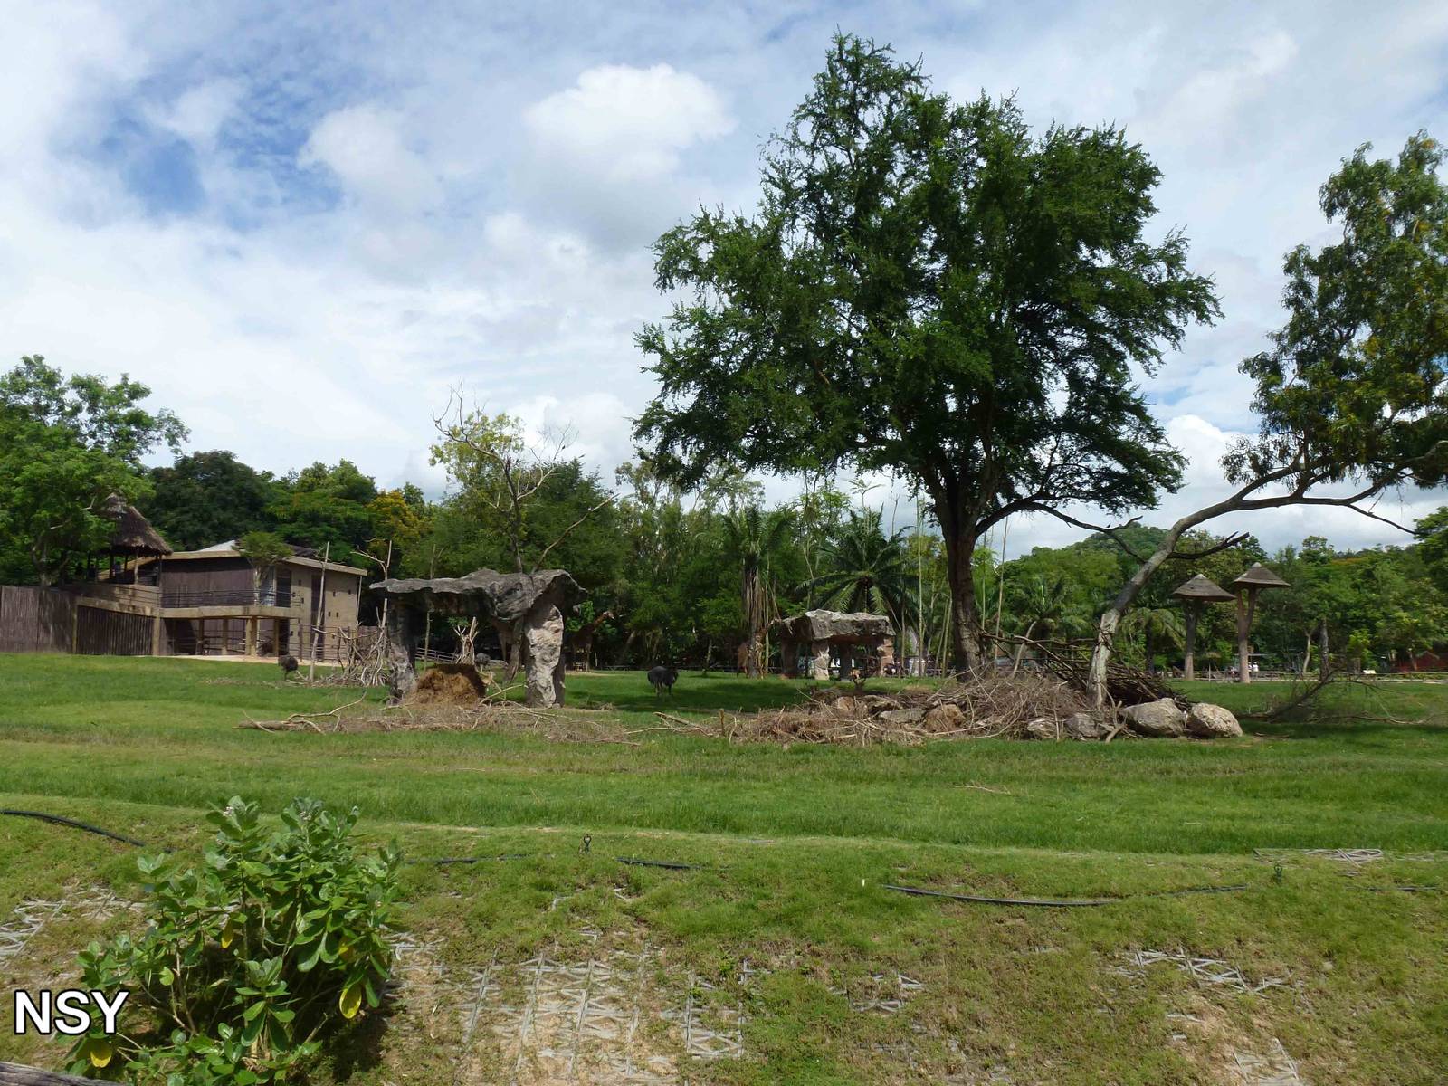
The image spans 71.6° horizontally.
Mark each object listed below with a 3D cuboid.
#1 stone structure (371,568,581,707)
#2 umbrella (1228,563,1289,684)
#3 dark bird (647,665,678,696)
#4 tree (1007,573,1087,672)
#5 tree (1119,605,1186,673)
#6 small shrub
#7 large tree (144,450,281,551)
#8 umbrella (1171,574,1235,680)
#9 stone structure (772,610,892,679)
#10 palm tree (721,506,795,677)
[{"bbox_3d":[-9.007,3.378,36.501,7.300,4.914,4.500,0,-5,0],"label":"stone structure"},{"bbox_3d":[27.685,4.143,52.002,3.100,6.250,3.100,0,-5,0],"label":"umbrella"},{"bbox_3d":[-2.525,5.704,41.500,1.250,1.252,0.800,-3,-6,30],"label":"dark bird"},{"bbox_3d":[22.597,5.662,70.002,5.679,7.155,5.400,0,-5,0],"label":"tree"},{"bbox_3d":[29.893,6.775,70.001,4.654,4.946,4.600,0,-5,0],"label":"tree"},{"bbox_3d":[-2.144,1.724,4.401,1.420,1.120,1.250,0,-5,0],"label":"small shrub"},{"bbox_3d":[-45.837,0.725,90.008,13.000,18.419,12.000,0,-5,0],"label":"large tree"},{"bbox_3d":[26.515,4.629,55.501,3.500,5.827,3.500,0,-5,0],"label":"umbrella"},{"bbox_3d":[6.026,5.625,56.001,5.700,3.861,4.000,2,-6,-25],"label":"stone structure"},{"bbox_3d":[1.993,2.772,58.004,4.313,9.866,4.300,0,-5,0],"label":"palm tree"}]

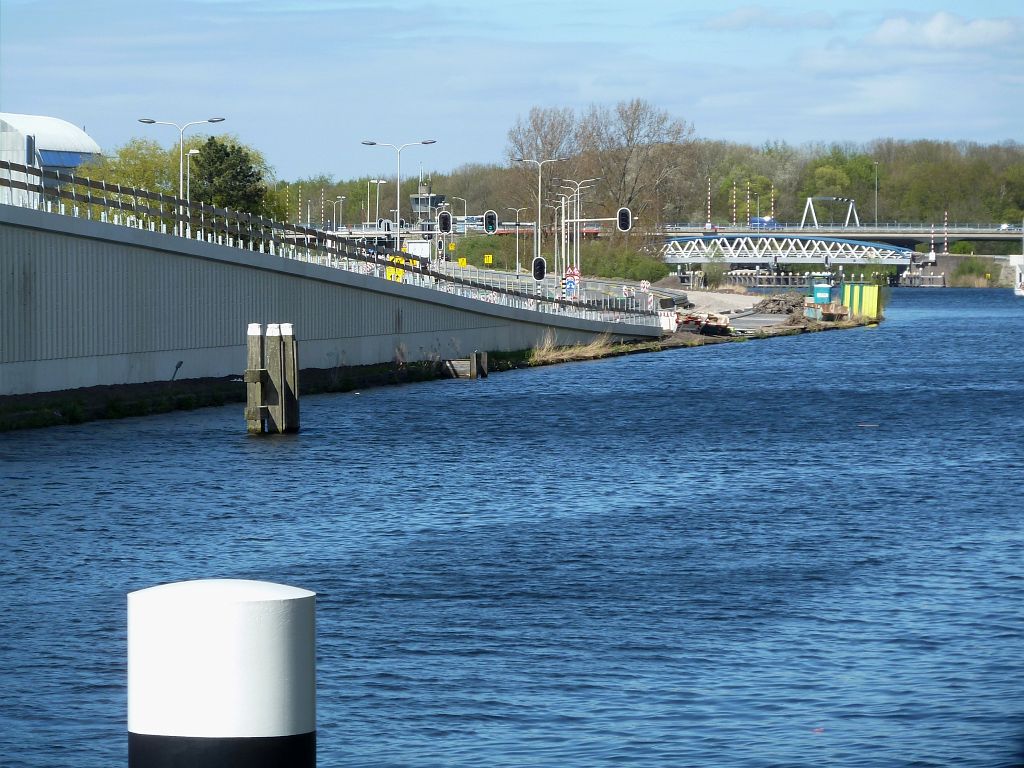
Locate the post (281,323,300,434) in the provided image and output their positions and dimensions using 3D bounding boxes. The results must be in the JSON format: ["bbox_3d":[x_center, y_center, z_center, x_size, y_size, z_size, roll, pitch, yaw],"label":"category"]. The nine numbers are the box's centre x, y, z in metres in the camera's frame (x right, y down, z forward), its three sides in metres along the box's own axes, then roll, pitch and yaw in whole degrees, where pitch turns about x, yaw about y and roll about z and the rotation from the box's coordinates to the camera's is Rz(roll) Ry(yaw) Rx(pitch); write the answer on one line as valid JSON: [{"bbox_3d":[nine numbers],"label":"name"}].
[{"bbox_3d":[-5.369,-0.133,113.300,0.360,2.650,0.360,1,2,11],"label":"post"}]

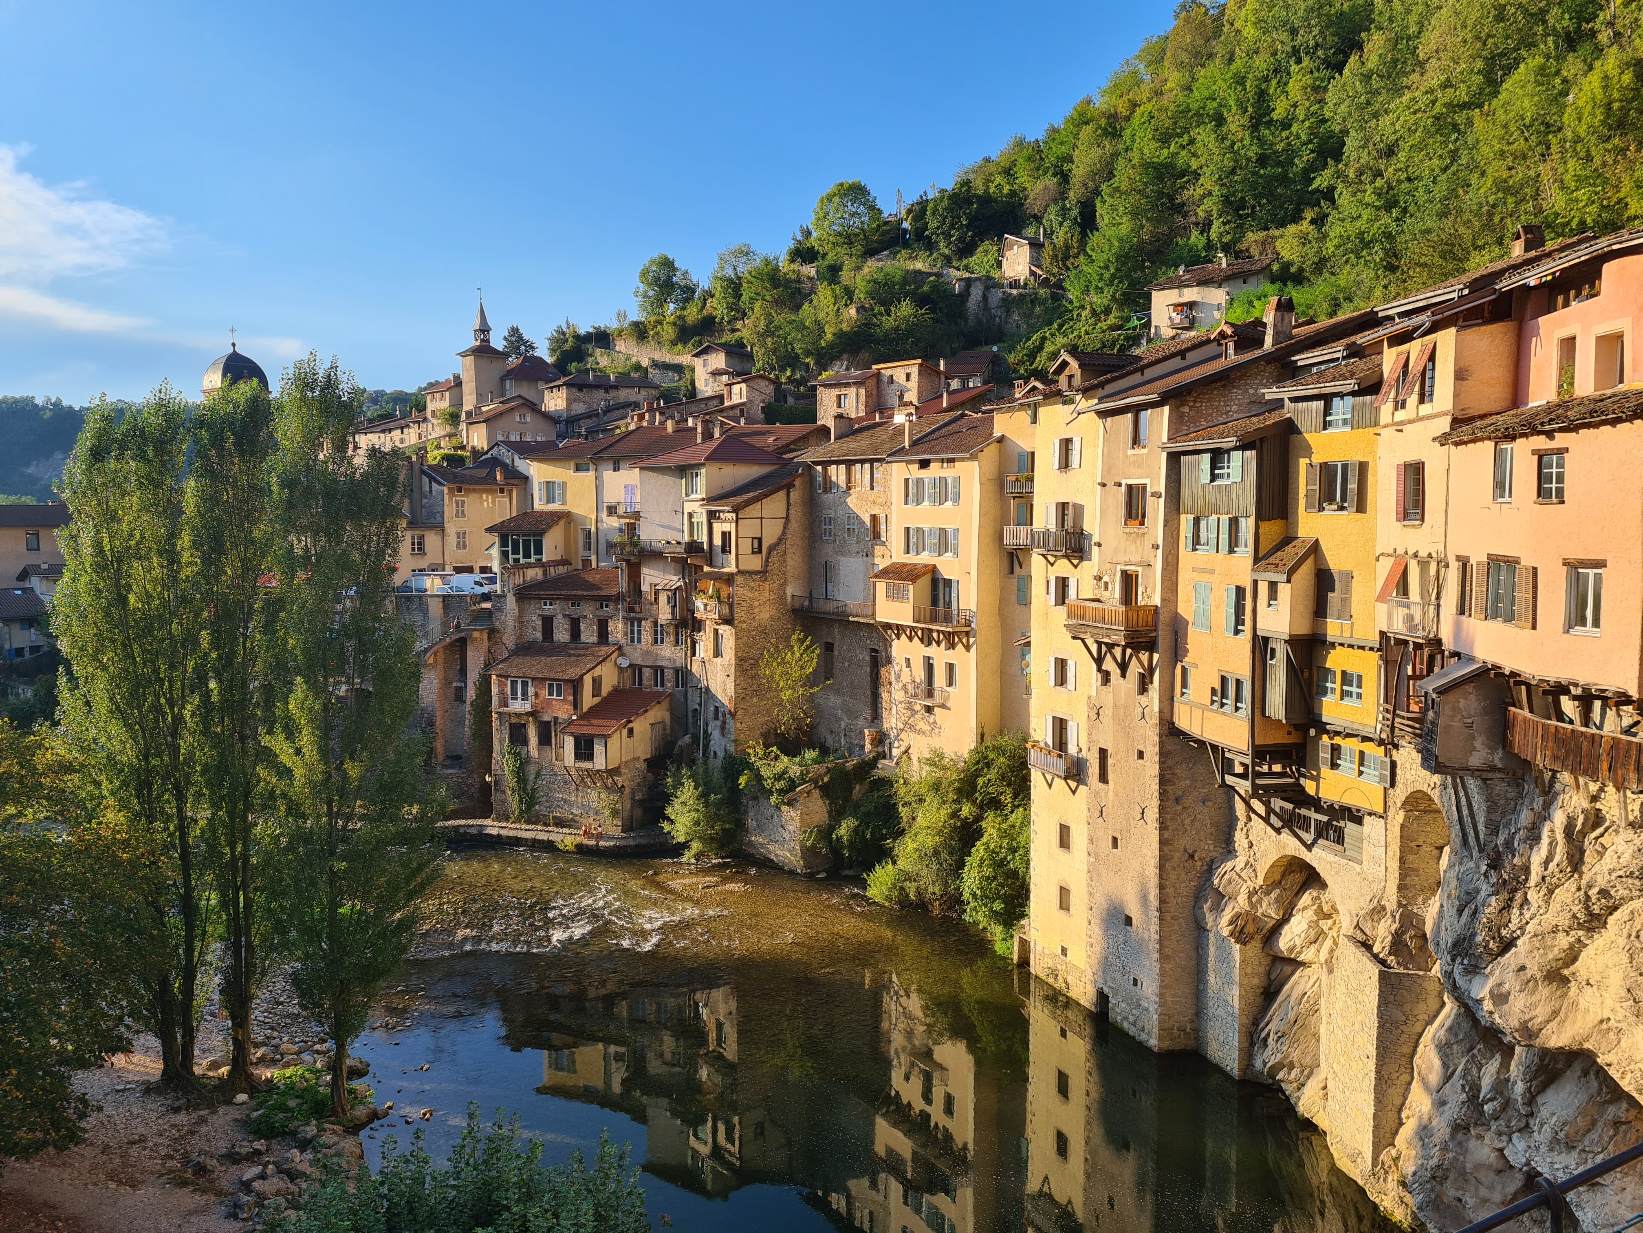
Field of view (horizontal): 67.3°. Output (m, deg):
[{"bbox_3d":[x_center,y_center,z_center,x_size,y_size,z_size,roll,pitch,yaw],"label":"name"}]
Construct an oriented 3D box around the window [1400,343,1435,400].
[{"bbox_3d":[15.599,-6.389,32.326,0.553,1.479,0.797,0,4,2],"label":"window"}]

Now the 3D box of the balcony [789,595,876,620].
[{"bbox_3d":[0.678,-0.539,75.076,0.118,0.955,9.007,-3,5,-33],"label":"balcony"}]

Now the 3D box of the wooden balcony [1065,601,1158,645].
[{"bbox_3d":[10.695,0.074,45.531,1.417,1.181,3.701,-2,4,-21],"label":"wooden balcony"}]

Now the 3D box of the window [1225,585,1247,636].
[{"bbox_3d":[14.631,-0.192,43.698,0.197,1.773,1.330,-1,5,-13],"label":"window"}]

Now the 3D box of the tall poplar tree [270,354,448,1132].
[{"bbox_3d":[-14.482,3.893,38.186,5.497,23.675,5.497,0,4,0],"label":"tall poplar tree"}]

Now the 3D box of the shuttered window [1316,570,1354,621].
[{"bbox_3d":[15.476,-0.629,37.222,0.120,1.489,1.511,-1,4,-19],"label":"shuttered window"}]

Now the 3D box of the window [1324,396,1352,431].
[{"bbox_3d":[15.484,-6.076,36.976,0.150,1.033,1.154,-1,4,-19],"label":"window"}]

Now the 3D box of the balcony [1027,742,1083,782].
[{"bbox_3d":[9.420,5.753,50.177,0.683,1.153,2.772,-2,4,-21],"label":"balcony"}]

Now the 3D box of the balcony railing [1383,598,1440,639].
[{"bbox_3d":[16.872,0.039,35.127,0.640,0.985,2.265,0,5,2],"label":"balcony railing"}]

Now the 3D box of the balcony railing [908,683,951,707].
[{"bbox_3d":[5.796,4.284,69.047,0.739,0.955,2.470,-3,5,-33],"label":"balcony railing"}]

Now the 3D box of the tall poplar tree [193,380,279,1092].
[{"bbox_3d":[-20.056,4.211,42.304,3.251,24.366,3.251,0,5,0],"label":"tall poplar tree"}]

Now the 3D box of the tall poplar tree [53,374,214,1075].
[{"bbox_3d":[-23.788,4.277,42.609,5.122,24.186,4.925,0,5,0],"label":"tall poplar tree"}]

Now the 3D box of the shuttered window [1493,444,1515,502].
[{"bbox_3d":[15.960,-3.320,28.888,0.150,1.349,0.776,0,4,-3],"label":"shuttered window"}]

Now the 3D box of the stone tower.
[{"bbox_3d":[-49.583,-37.066,180.649,6.000,20.032,6.000,-3,6,-37],"label":"stone tower"}]

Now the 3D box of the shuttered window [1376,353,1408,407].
[{"bbox_3d":[15.652,-6.462,33.851,0.529,1.354,0.754,0,4,2],"label":"shuttered window"}]

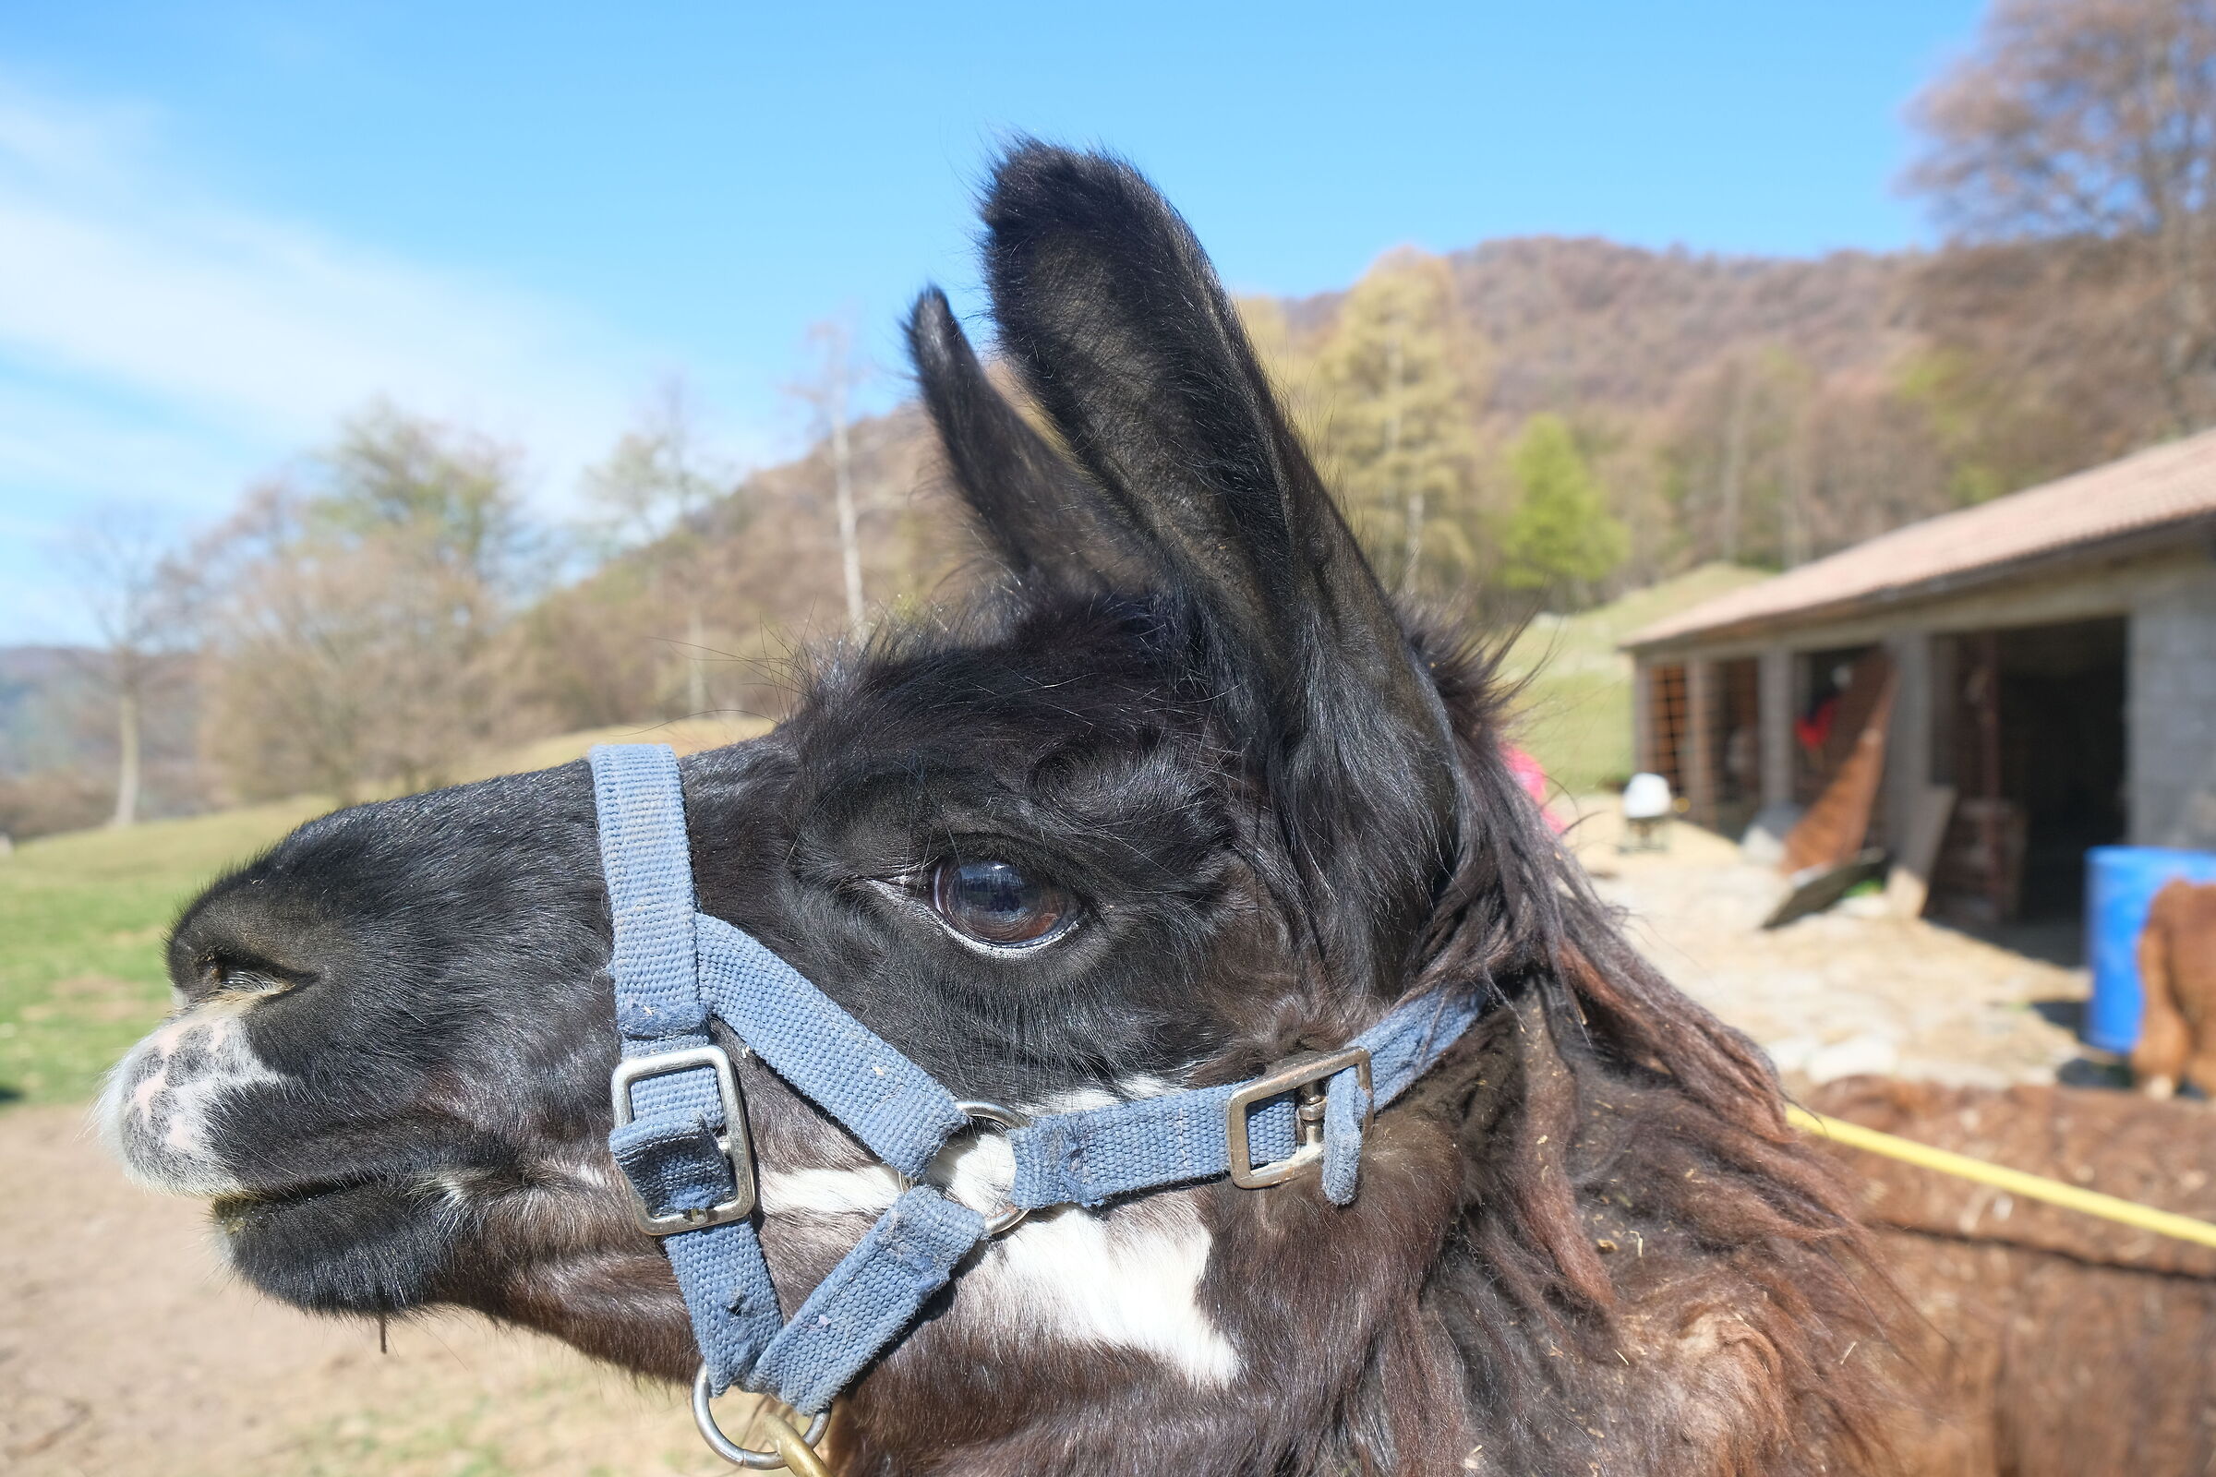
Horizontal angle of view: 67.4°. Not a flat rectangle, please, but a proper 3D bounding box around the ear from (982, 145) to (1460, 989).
[{"bbox_3d":[0.033,-0.048,0.430,0.064,0.220,0.055,-23,0,27],"label":"ear"}]

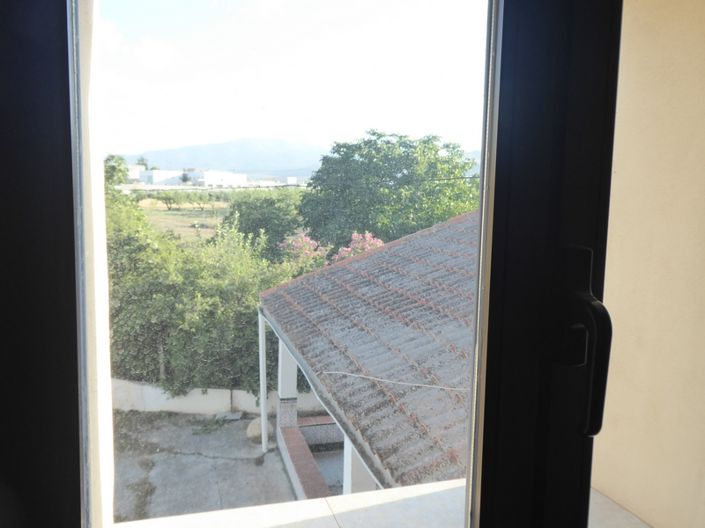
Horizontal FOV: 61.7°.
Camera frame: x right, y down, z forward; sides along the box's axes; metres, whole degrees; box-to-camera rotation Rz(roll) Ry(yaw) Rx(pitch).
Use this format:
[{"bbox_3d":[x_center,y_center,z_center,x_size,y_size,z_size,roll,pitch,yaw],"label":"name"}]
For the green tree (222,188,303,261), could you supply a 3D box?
[{"bbox_3d":[-4.523,-1.855,30.000,4.200,4.100,4.200,0,6,-9],"label":"green tree"}]

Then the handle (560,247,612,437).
[{"bbox_3d":[0.235,0.077,0.590,0.028,0.180,0.050,-1,6,-17],"label":"handle"}]

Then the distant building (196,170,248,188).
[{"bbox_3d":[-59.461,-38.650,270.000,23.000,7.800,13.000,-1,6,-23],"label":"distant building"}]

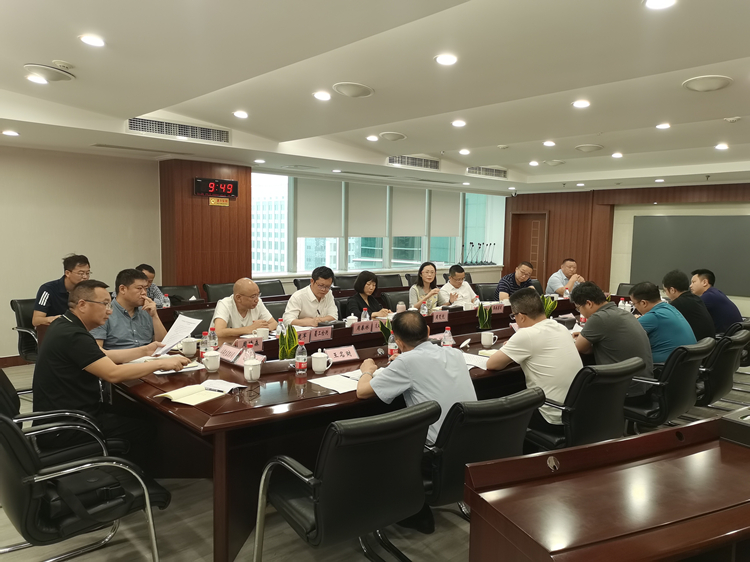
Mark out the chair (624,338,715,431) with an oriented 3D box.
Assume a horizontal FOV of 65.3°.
[{"bbox_3d":[1.866,0.832,3.983,0.570,0.920,0.620,-3,6,-38],"label":"chair"}]

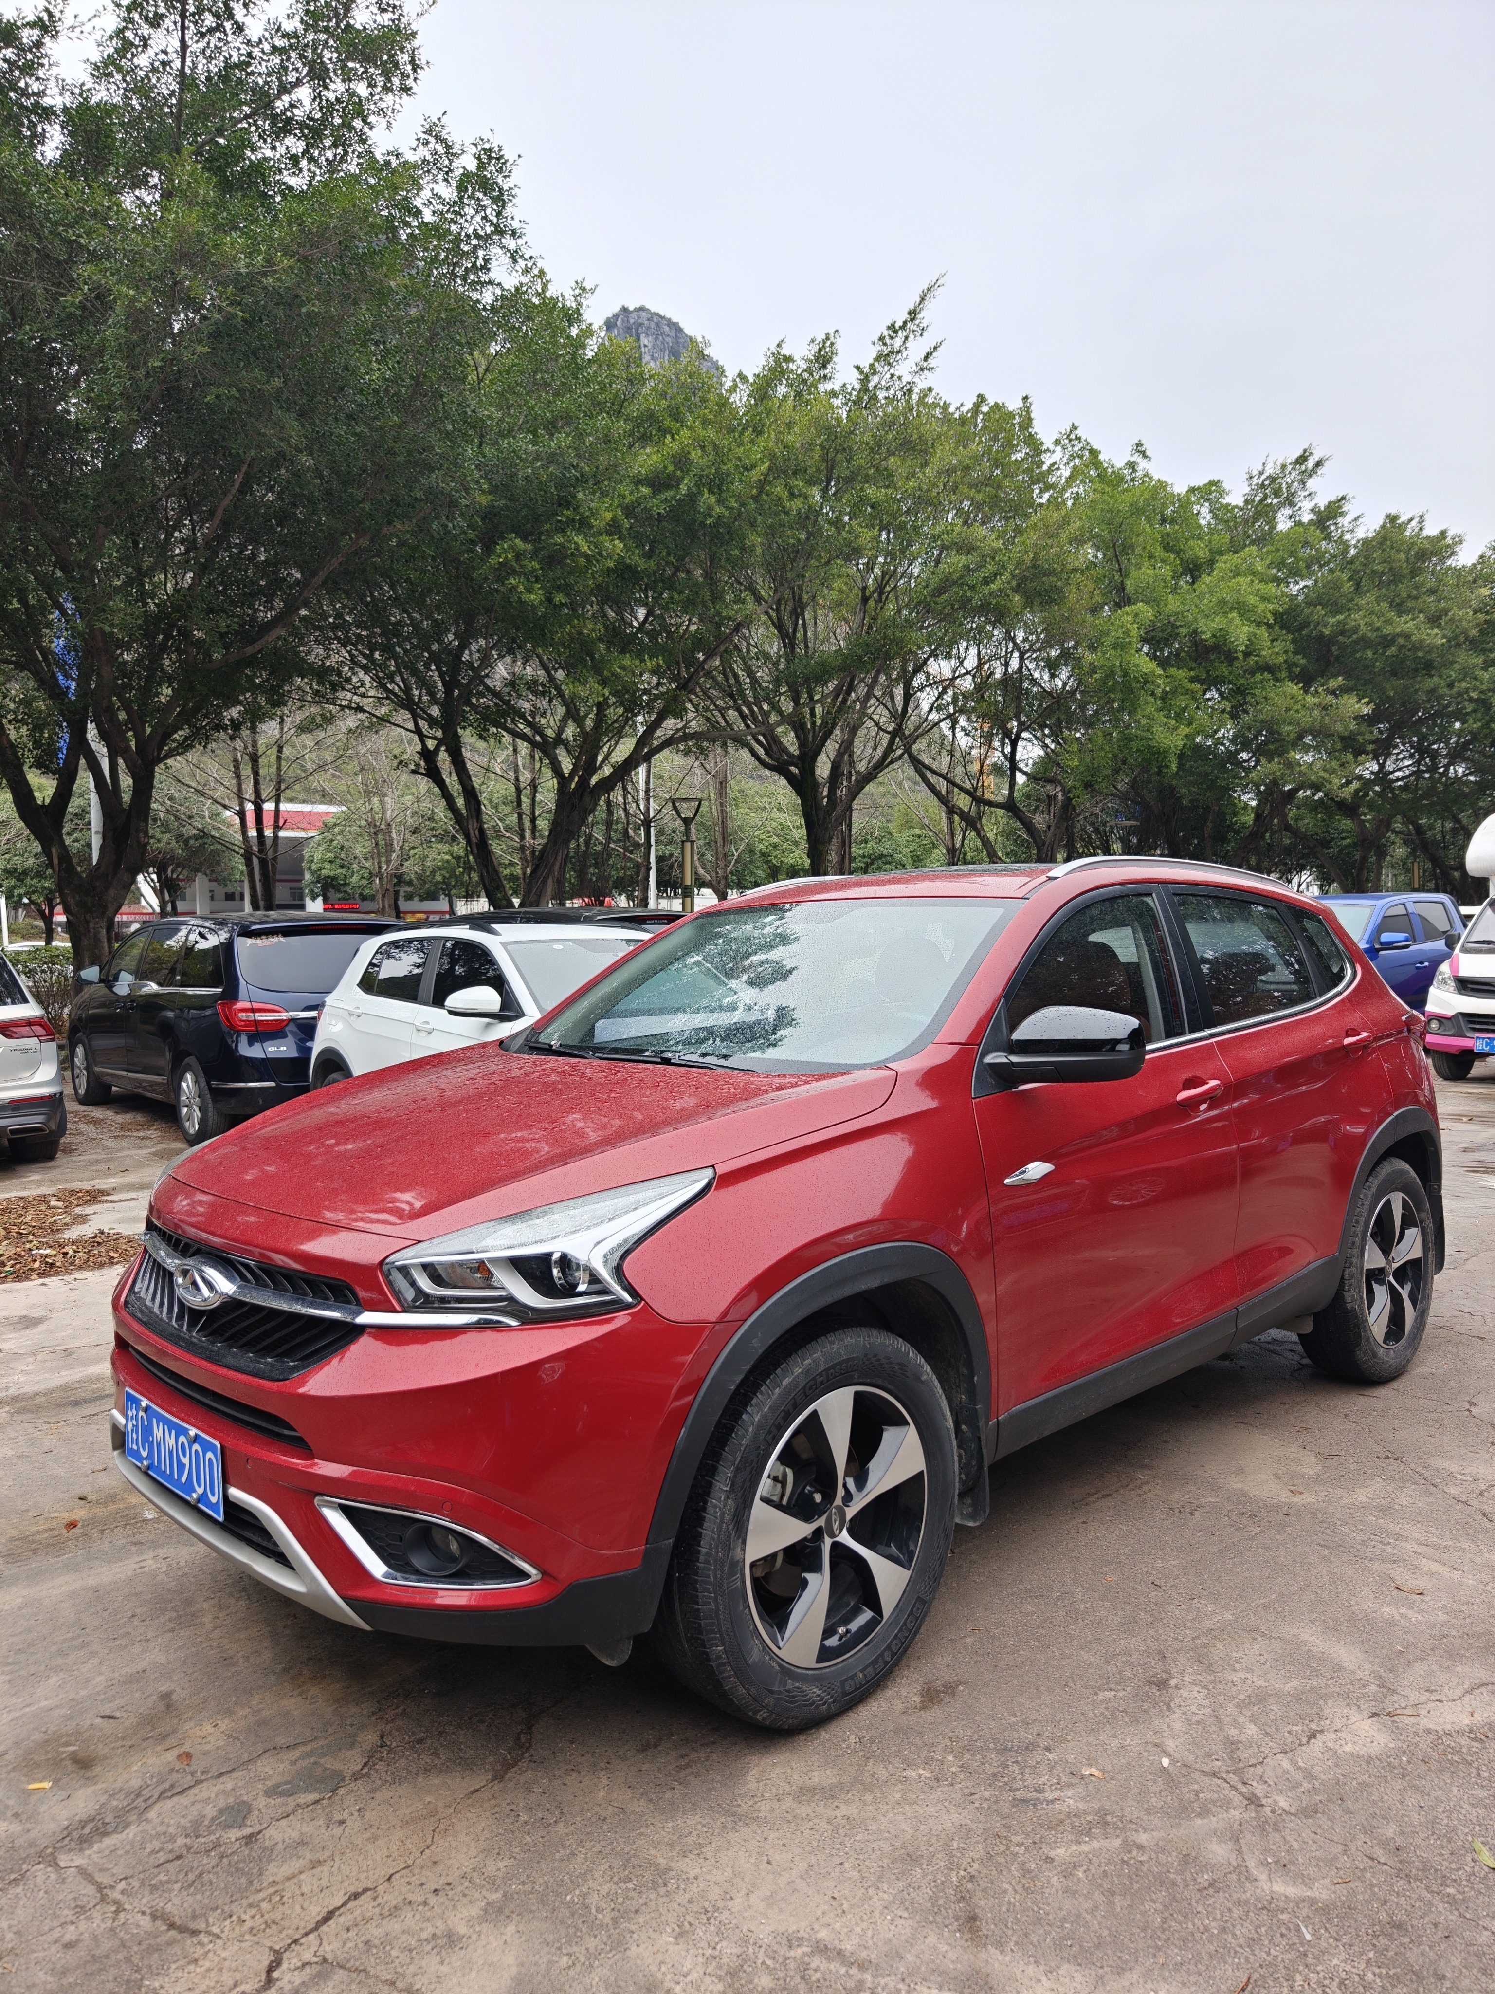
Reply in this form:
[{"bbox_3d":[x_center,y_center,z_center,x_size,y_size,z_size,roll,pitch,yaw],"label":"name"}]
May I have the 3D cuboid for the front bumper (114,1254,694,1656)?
[{"bbox_3d":[-0.883,0.764,2.550,0.490,0.590,1.800,-2,2,-45],"label":"front bumper"}]

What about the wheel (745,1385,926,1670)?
[{"bbox_3d":[0.106,0.940,2.430,0.486,0.486,0.185,-2,2,-45],"label":"wheel"}]

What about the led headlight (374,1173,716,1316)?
[{"bbox_3d":[-0.304,0.405,2.171,0.520,0.220,0.340,-2,2,-45],"label":"led headlight"}]

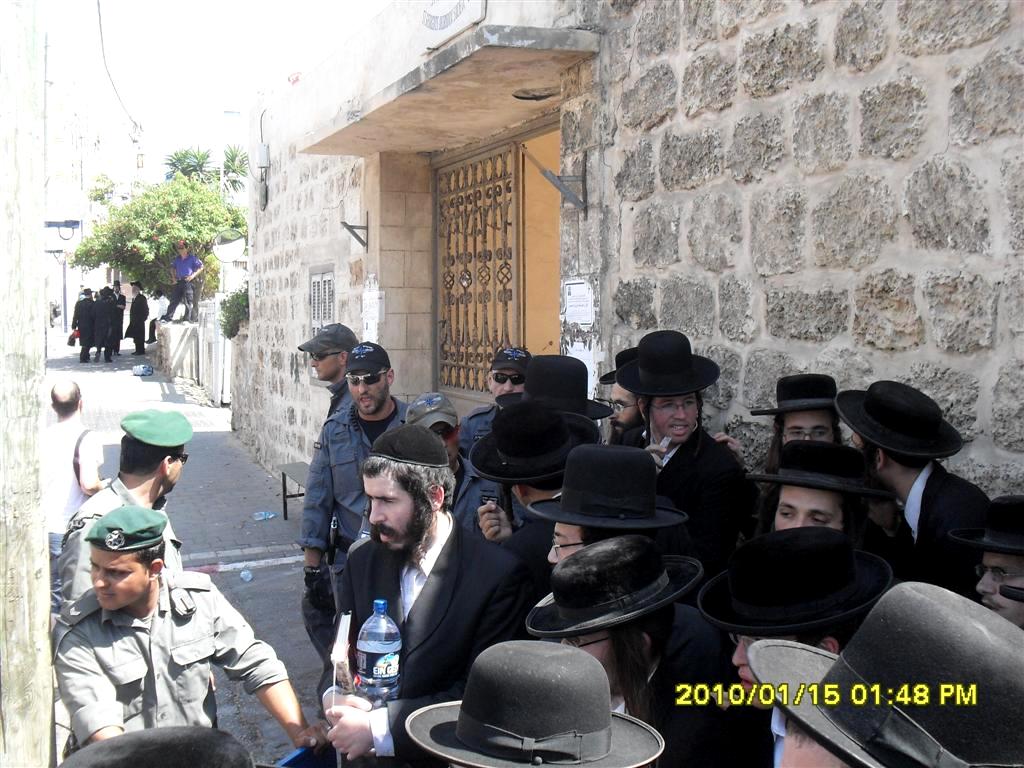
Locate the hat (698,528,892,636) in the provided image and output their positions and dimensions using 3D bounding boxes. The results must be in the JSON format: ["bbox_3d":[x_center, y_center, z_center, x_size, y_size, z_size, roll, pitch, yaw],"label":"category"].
[{"bbox_3d":[0.495,0.332,1.970,0.340,0.130,0.325,-8,15,5],"label":"hat"}]

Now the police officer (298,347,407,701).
[{"bbox_3d":[-0.541,0.752,4.383,0.560,1.830,0.360,1,5,7],"label":"police officer"}]

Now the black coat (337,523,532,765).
[{"bbox_3d":[-0.176,0.730,2.557,0.520,0.860,0.360,5,7,41],"label":"black coat"}]

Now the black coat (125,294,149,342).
[{"bbox_3d":[-9.353,-1.631,28.000,0.600,1.150,0.500,-2,6,-20],"label":"black coat"}]

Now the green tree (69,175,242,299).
[{"bbox_3d":[-8.310,-3.218,26.500,3.900,3.400,3.600,0,5,0],"label":"green tree"}]

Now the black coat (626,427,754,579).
[{"bbox_3d":[0.619,0.599,3.972,0.520,0.920,0.320,3,6,27],"label":"black coat"}]

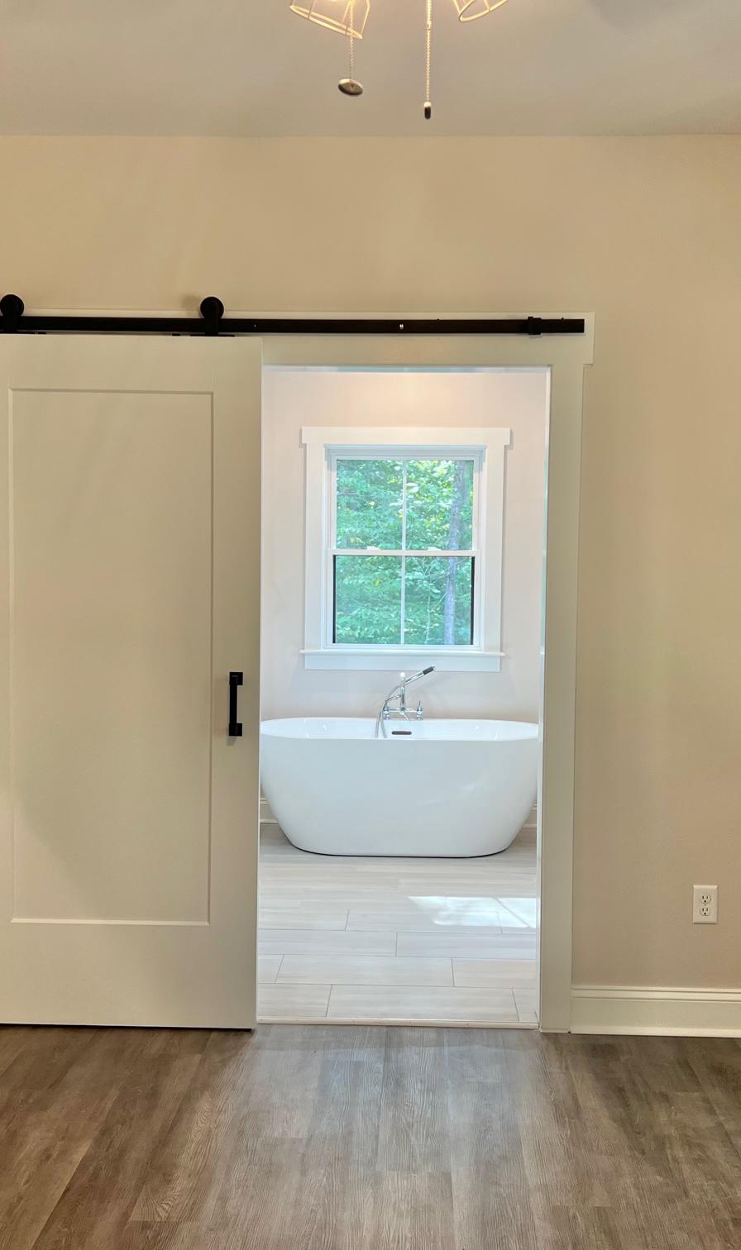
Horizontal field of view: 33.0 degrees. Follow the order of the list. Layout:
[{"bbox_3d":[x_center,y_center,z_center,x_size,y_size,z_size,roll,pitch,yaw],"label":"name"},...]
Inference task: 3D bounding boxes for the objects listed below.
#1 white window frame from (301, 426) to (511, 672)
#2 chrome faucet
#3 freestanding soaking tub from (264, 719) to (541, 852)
[{"bbox_3d":[0.187,-0.407,6.864,1.138,1.325,0.130,1,3,2],"label":"white window frame"},{"bbox_3d":[0.190,0.405,6.627,0.303,0.381,0.250,0,3,-6],"label":"chrome faucet"},{"bbox_3d":[0.159,0.828,6.392,1.550,0.593,0.790,1,3,2],"label":"freestanding soaking tub"}]

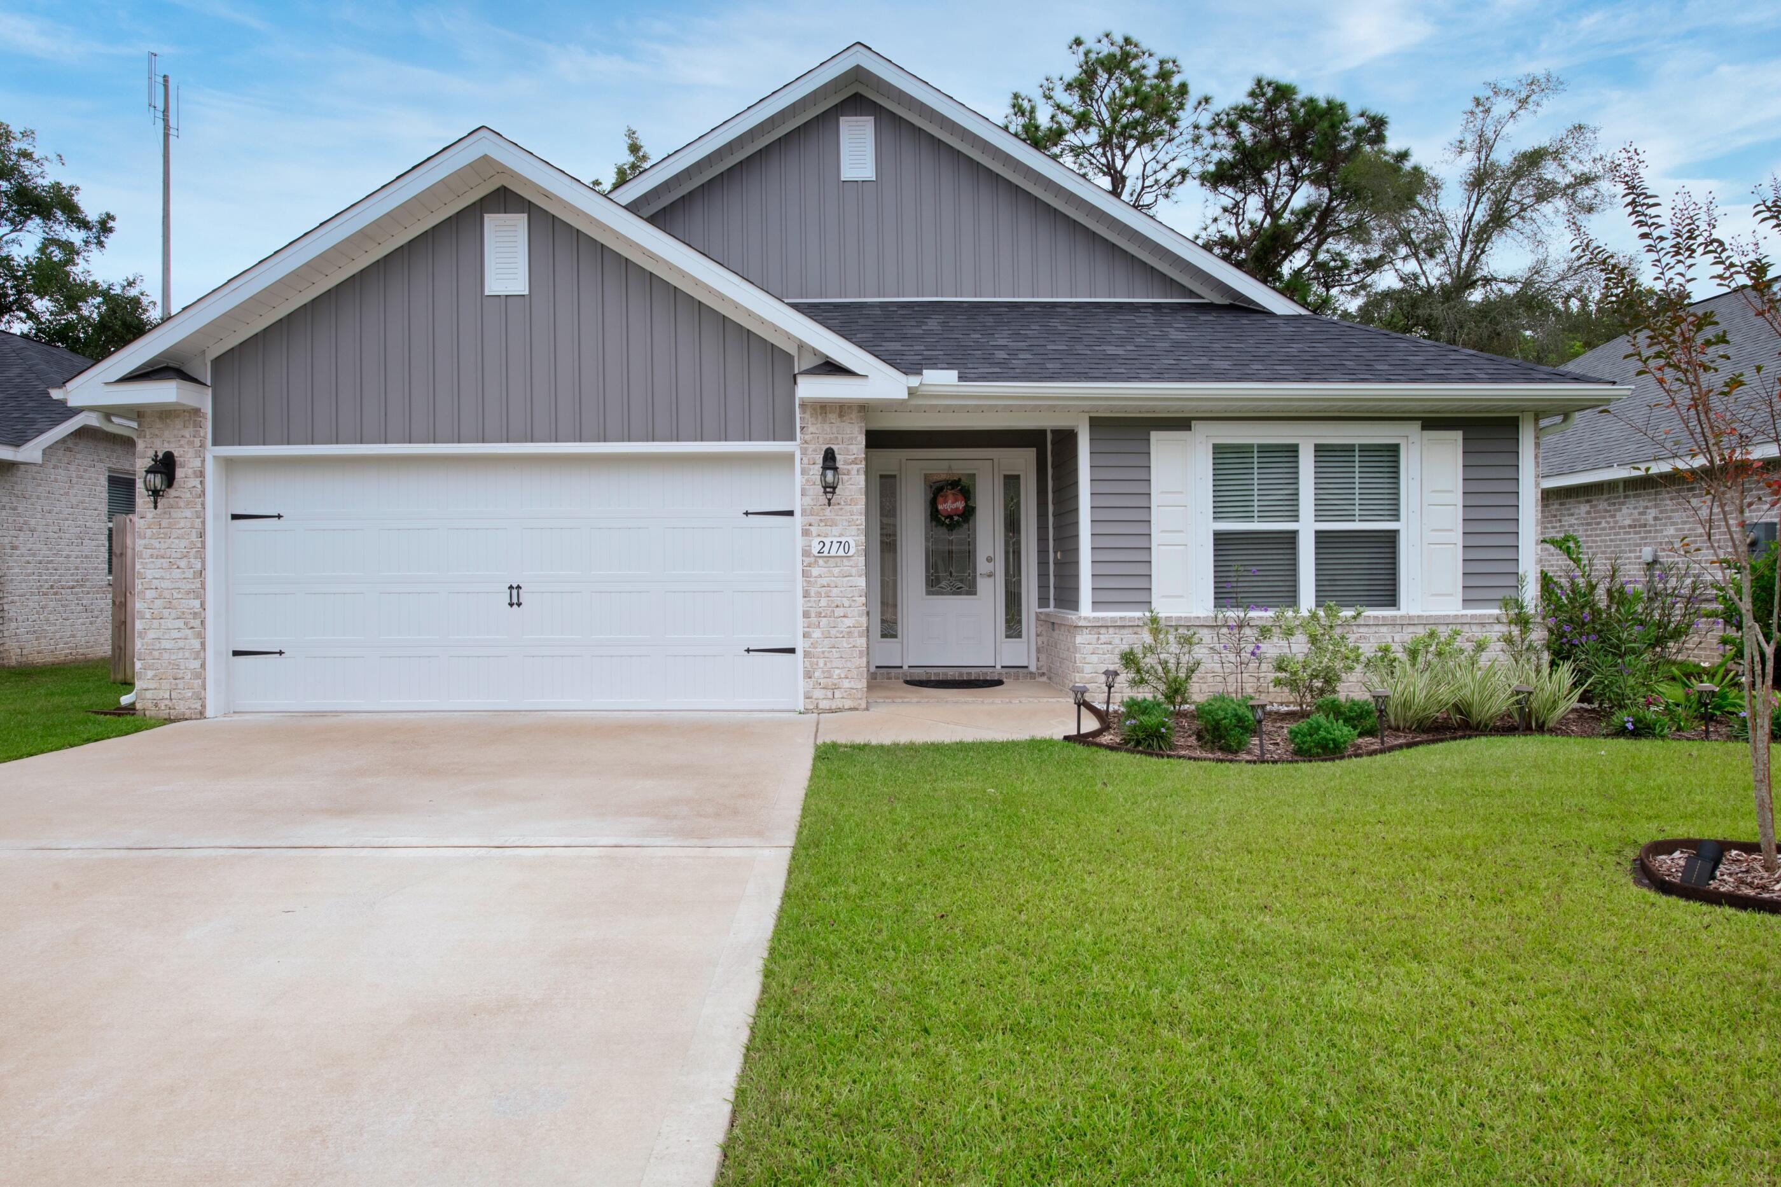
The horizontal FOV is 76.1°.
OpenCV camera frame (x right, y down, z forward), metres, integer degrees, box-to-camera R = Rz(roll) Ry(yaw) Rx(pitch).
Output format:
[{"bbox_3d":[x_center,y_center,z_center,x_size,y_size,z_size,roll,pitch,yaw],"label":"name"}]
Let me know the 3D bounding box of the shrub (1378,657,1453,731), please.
[{"bbox_3d":[3.901,0.749,8.450,0.530,0.530,0.520,0,0,0],"label":"shrub"}]

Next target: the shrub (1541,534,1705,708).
[{"bbox_3d":[6.374,0.230,9.900,1.300,1.480,1.150,0,0,0],"label":"shrub"}]

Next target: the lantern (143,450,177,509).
[{"bbox_3d":[-6.005,-0.926,9.340,0.160,0.485,0.270,0,0,0],"label":"lantern"}]

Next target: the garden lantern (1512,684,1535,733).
[{"bbox_3d":[4.463,0.809,8.020,0.125,0.345,0.125,-1,1,-3],"label":"garden lantern"}]

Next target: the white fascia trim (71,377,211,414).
[{"bbox_3d":[-6.111,-1.618,9.280,0.870,0.200,0.450,-1,1,-3],"label":"white fascia trim"}]

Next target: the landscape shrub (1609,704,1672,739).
[{"bbox_3d":[5.174,0.879,7.850,0.430,0.210,0.400,-1,1,-3],"label":"landscape shrub"}]

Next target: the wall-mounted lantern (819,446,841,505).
[{"bbox_3d":[-0.497,-0.956,9.340,0.160,0.490,0.270,0,0,0],"label":"wall-mounted lantern"}]

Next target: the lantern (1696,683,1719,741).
[{"bbox_3d":[5.743,0.832,8.000,0.130,0.410,0.130,0,0,0],"label":"lantern"}]

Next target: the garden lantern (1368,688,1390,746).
[{"bbox_3d":[3.327,0.844,7.750,0.130,0.400,0.130,0,0,0],"label":"garden lantern"}]

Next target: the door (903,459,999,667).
[{"bbox_3d":[0.596,-0.297,11.200,0.914,2.030,0.050,-1,1,-3],"label":"door"}]

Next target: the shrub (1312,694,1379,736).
[{"bbox_3d":[3.264,0.862,8.150,0.470,0.280,0.430,-1,1,-3],"label":"shrub"}]

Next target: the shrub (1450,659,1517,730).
[{"bbox_3d":[4.407,0.755,8.450,0.510,0.520,0.500,0,0,0],"label":"shrub"}]

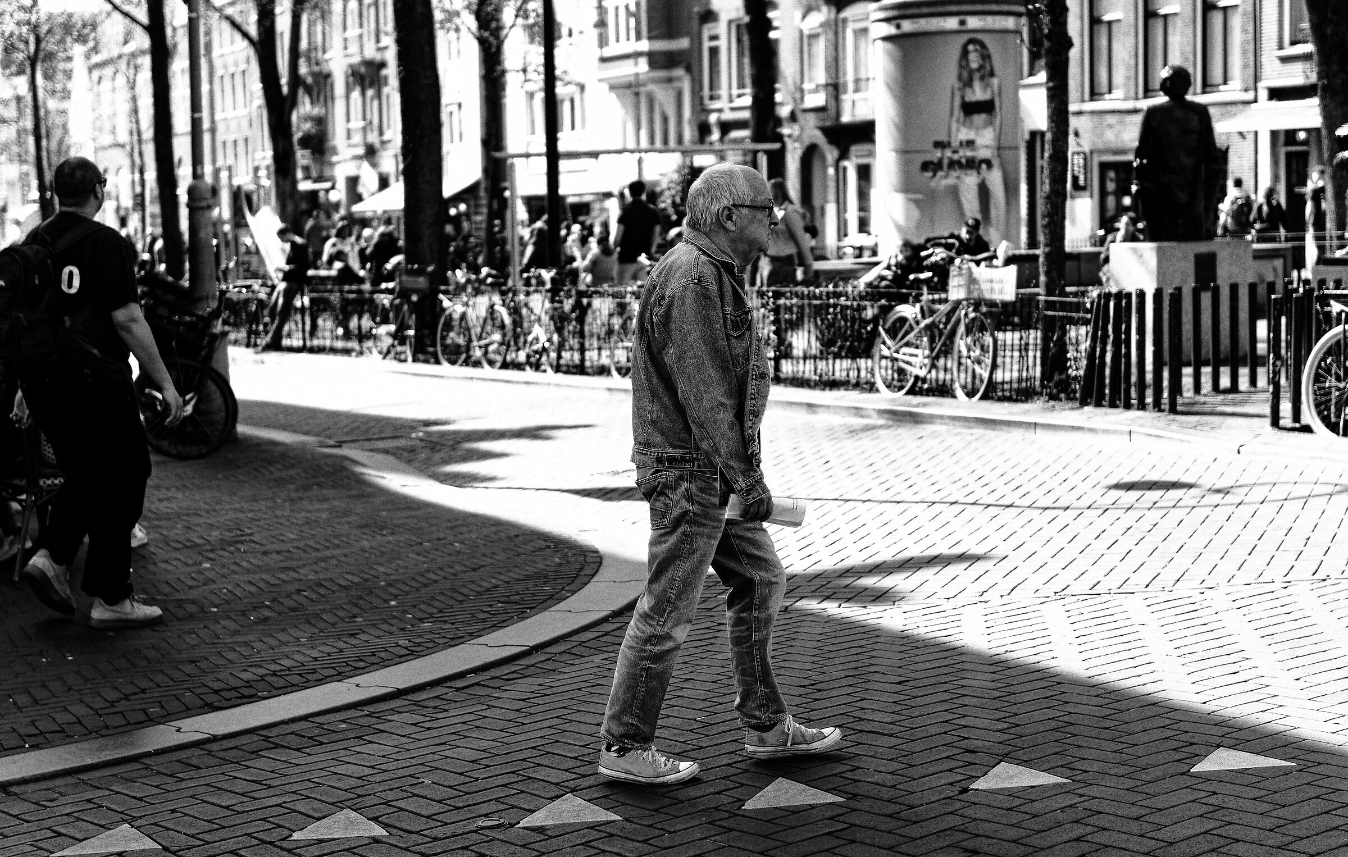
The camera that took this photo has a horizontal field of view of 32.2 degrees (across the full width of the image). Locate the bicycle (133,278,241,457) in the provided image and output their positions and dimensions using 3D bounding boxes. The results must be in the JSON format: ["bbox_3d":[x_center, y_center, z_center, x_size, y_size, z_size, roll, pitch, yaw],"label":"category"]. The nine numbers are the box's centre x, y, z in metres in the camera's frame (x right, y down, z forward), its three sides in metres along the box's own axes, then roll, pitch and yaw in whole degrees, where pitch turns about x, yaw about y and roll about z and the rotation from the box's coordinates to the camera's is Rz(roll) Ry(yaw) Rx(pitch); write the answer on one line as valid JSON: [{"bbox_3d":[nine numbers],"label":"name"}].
[{"bbox_3d":[-3.504,-0.445,16.466,0.660,1.200,1.650,-3,5,-20],"label":"bicycle"}]

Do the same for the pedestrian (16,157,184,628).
[{"bbox_3d":[-2.216,-0.138,9.000,0.560,1.780,0.540,-5,6,-34],"label":"pedestrian"}]

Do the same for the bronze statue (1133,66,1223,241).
[{"bbox_3d":[4.554,-2.487,21.168,0.750,1.573,0.600,-4,6,-25],"label":"bronze statue"}]

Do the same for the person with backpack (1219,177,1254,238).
[{"bbox_3d":[9.616,-3.424,40.000,0.550,1.740,0.420,-2,5,-12],"label":"person with backpack"}]

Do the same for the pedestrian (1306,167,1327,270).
[{"bbox_3d":[9.490,-2.984,34.500,0.420,1.700,0.480,-4,6,-25],"label":"pedestrian"}]

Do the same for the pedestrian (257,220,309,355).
[{"bbox_3d":[-5.209,-1.891,31.200,0.600,1.700,0.500,-4,6,-28],"label":"pedestrian"}]

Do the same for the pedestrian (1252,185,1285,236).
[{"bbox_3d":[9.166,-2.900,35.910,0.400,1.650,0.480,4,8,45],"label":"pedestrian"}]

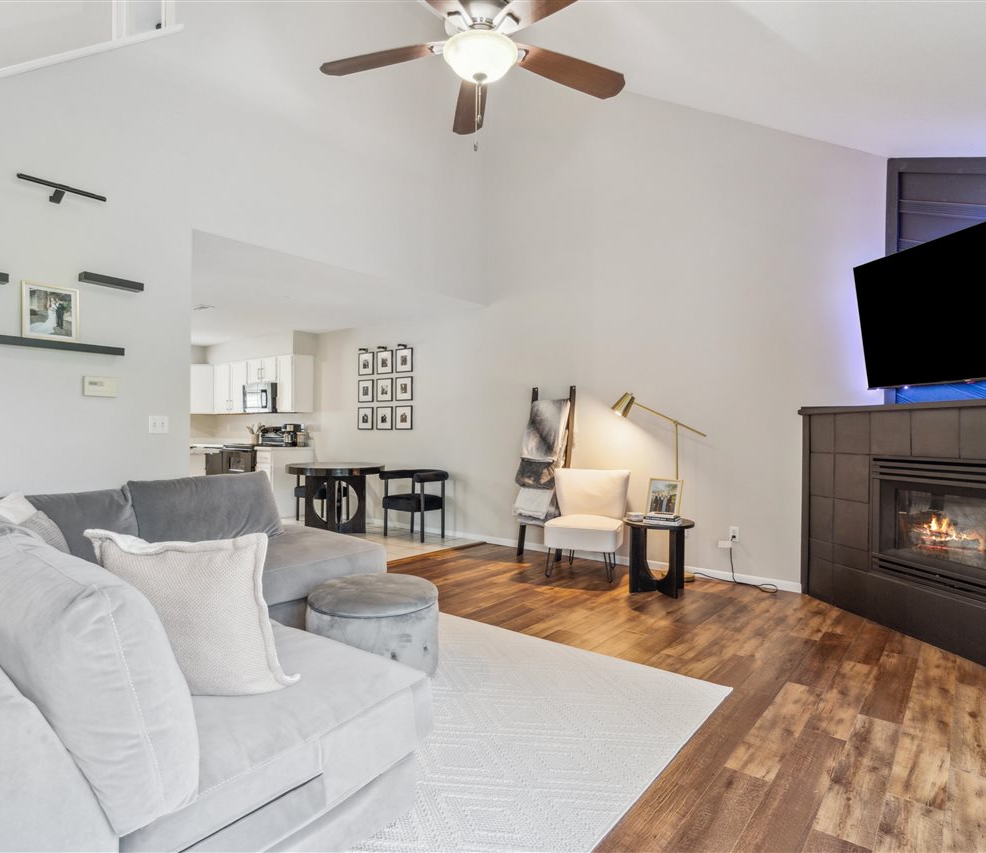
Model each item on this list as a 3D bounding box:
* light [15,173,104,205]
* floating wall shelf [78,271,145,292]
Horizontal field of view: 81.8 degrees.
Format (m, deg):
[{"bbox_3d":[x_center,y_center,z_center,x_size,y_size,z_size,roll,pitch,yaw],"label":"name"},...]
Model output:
[{"bbox_3d":[-2.294,-1.223,3.013,0.155,0.073,0.380,0,0,38],"label":"light"},{"bbox_3d":[-2.164,-0.818,3.235,0.090,0.043,0.294,0,0,38],"label":"floating wall shelf"}]

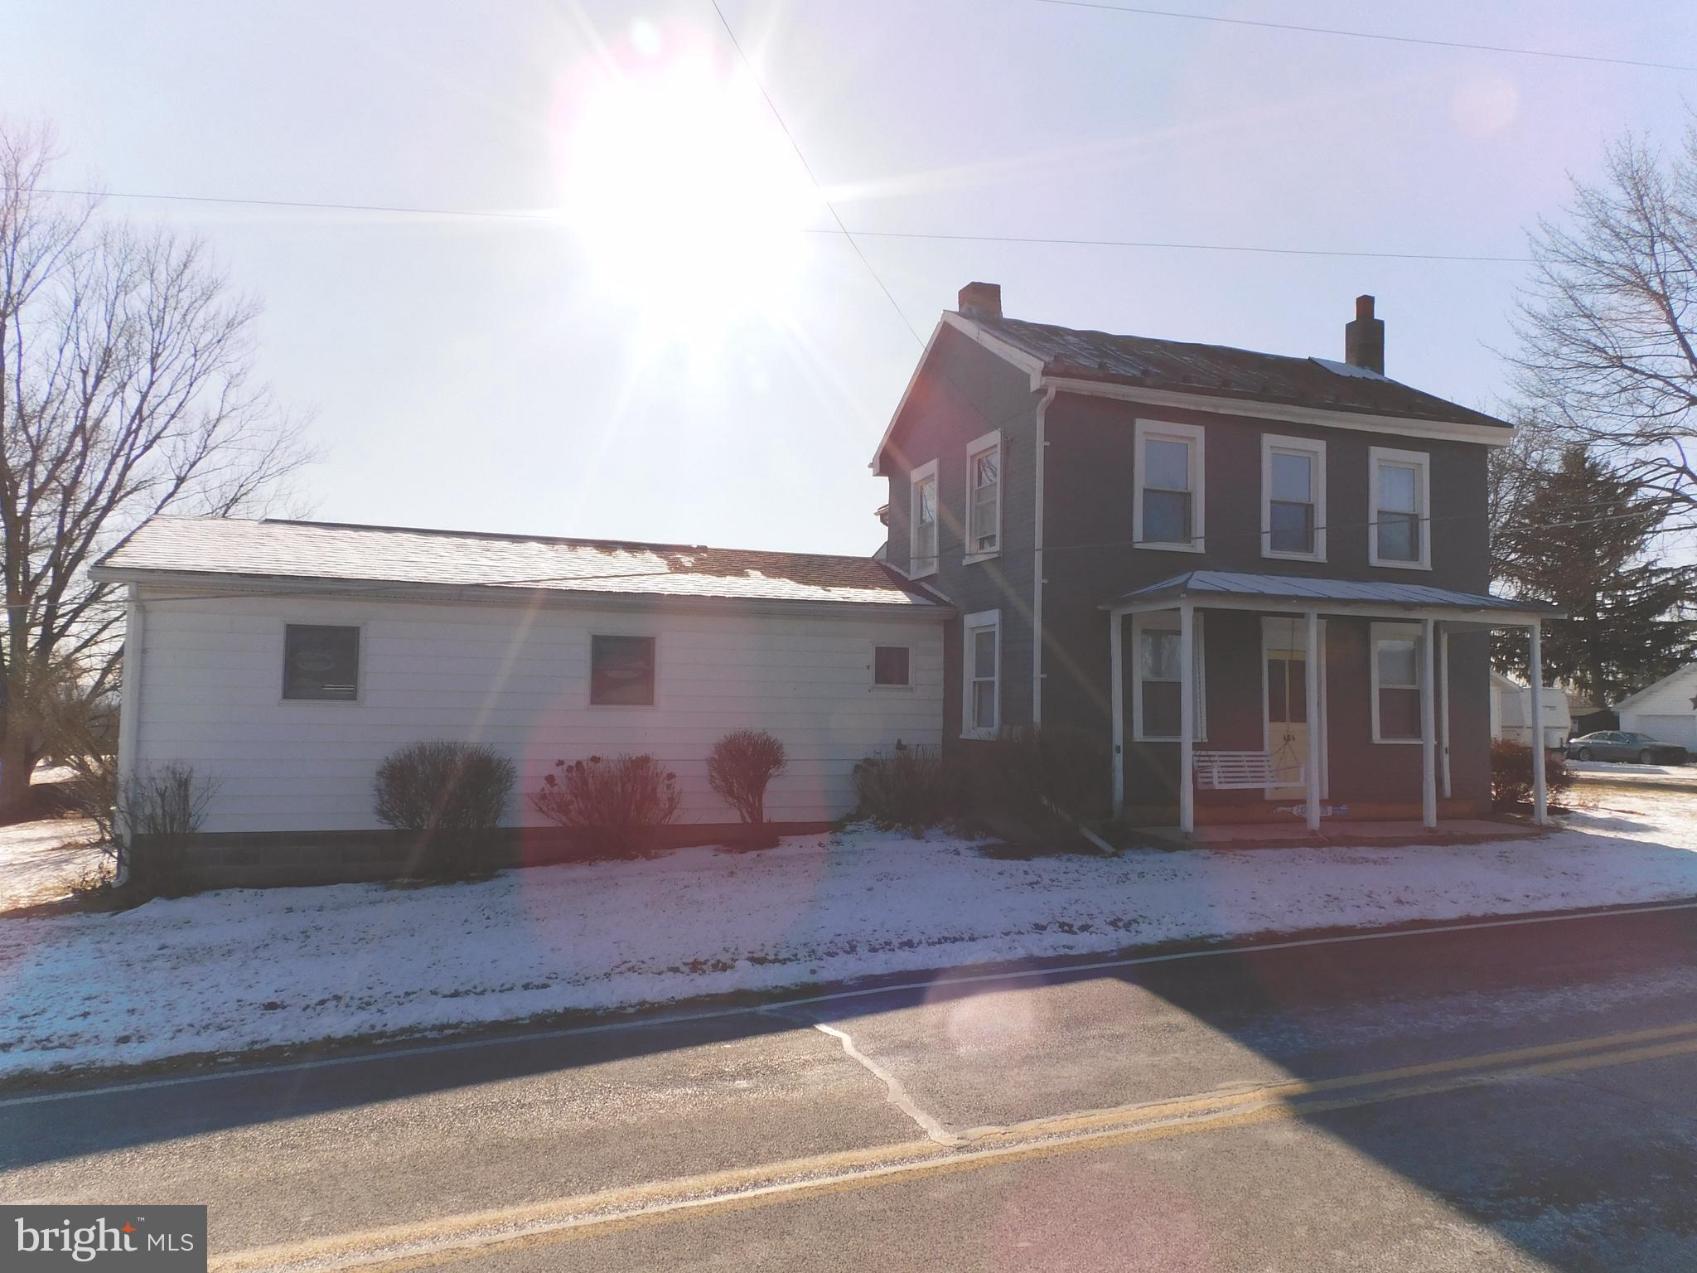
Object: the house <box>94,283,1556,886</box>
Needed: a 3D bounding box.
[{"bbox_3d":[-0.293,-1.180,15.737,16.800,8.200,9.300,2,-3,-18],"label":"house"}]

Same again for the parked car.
[{"bbox_3d":[37.116,5.272,56.184,1.829,1.434,4.926,3,-3,-28],"label":"parked car"}]

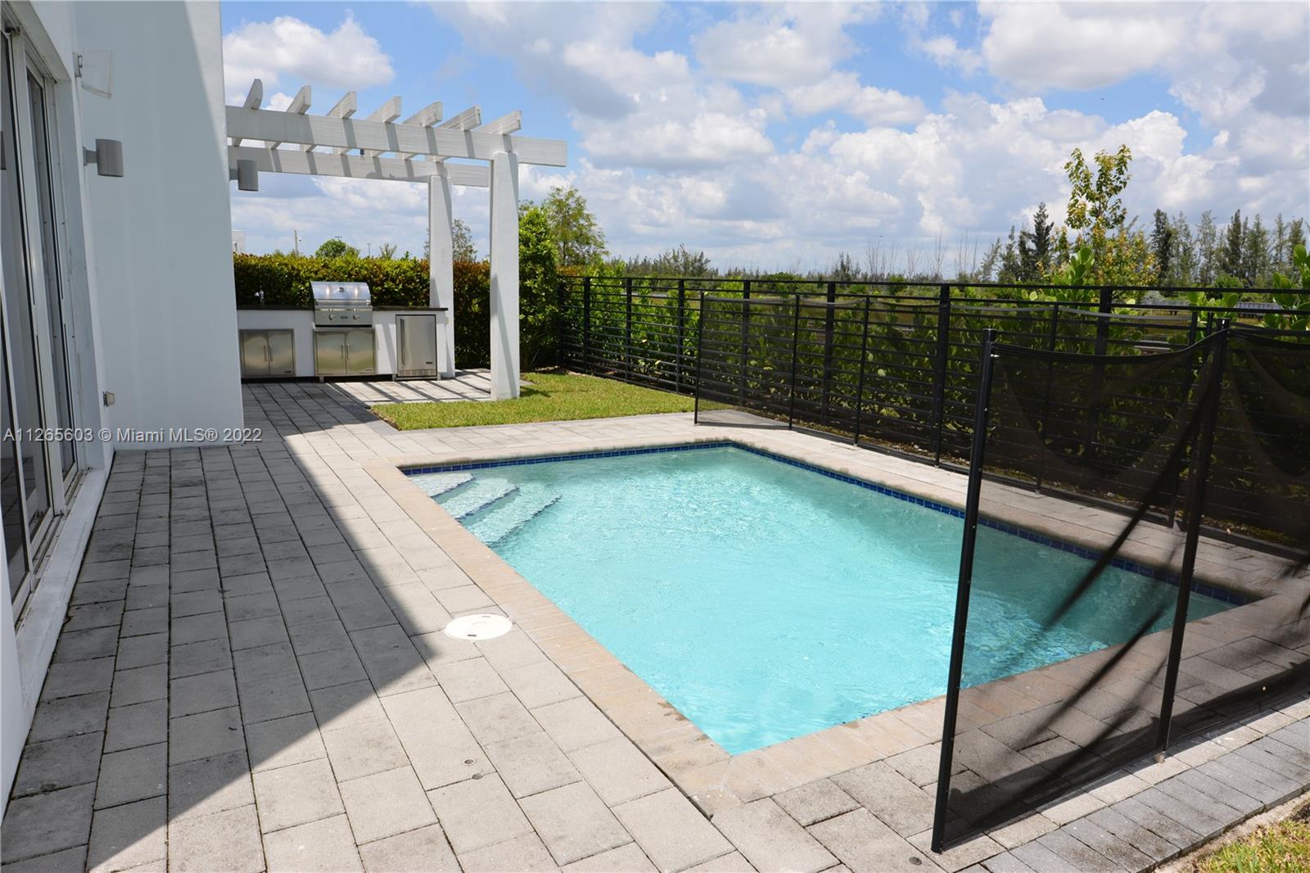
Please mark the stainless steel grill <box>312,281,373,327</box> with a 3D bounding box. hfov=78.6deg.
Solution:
[{"bbox_3d":[-4.200,-1.773,10.681,0.706,0.582,0.603,-4,12,-30],"label":"stainless steel grill"}]

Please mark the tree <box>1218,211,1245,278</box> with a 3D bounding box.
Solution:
[{"bbox_3d":[54.051,-17.542,75.000,2.100,7.500,2.100,-4,12,-30],"label":"tree"}]

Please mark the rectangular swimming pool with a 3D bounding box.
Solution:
[{"bbox_3d":[0.482,1.119,5.043,3.069,1.206,4.178,-4,12,-30],"label":"rectangular swimming pool"}]

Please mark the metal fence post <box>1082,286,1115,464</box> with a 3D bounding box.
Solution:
[{"bbox_3d":[3.286,-0.381,5.960,0.082,1.432,0.082,-4,12,-30],"label":"metal fence post"}]

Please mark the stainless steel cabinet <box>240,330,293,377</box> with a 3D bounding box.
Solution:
[{"bbox_3d":[-5.012,-1.078,10.335,0.623,0.603,0.521,-4,12,-30],"label":"stainless steel cabinet"}]

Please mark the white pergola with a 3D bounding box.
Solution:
[{"bbox_3d":[-3.279,-2.132,9.872,3.617,3.124,3.384,-4,12,-30],"label":"white pergola"}]

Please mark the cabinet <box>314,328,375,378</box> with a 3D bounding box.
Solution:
[{"bbox_3d":[-4.210,-1.148,10.804,0.774,0.623,0.521,-4,12,-30],"label":"cabinet"}]

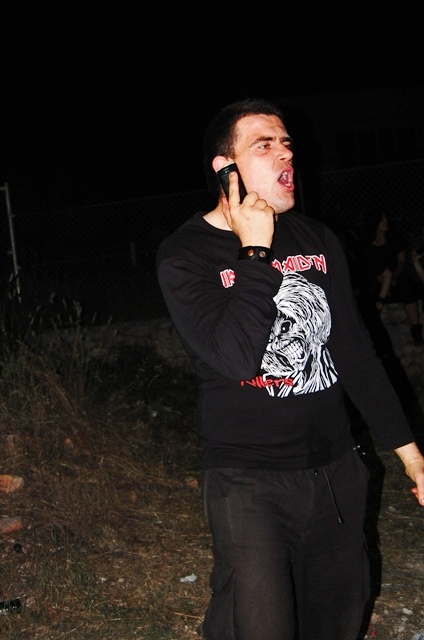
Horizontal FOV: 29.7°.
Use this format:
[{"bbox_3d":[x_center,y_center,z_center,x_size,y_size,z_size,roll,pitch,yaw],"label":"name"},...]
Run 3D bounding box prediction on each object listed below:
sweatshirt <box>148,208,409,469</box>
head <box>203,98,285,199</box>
[{"bbox_3d":[0.182,0.036,1.810,0.580,0.570,0.350,-8,5,-25],"label":"sweatshirt"},{"bbox_3d":[0.081,-0.364,1.760,0.215,0.250,0.170,-11,1,37],"label":"head"}]

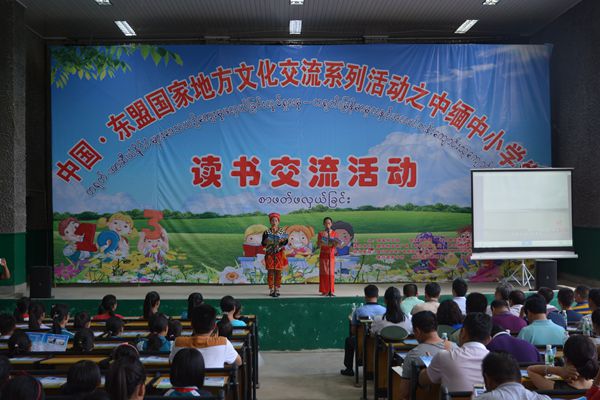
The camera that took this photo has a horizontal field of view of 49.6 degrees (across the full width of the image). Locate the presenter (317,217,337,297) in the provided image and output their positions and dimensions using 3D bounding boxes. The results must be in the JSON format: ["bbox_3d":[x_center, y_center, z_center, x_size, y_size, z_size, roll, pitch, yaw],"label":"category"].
[{"bbox_3d":[0.540,1.127,12.900,0.420,1.580,0.360,0,-1,0],"label":"presenter"}]

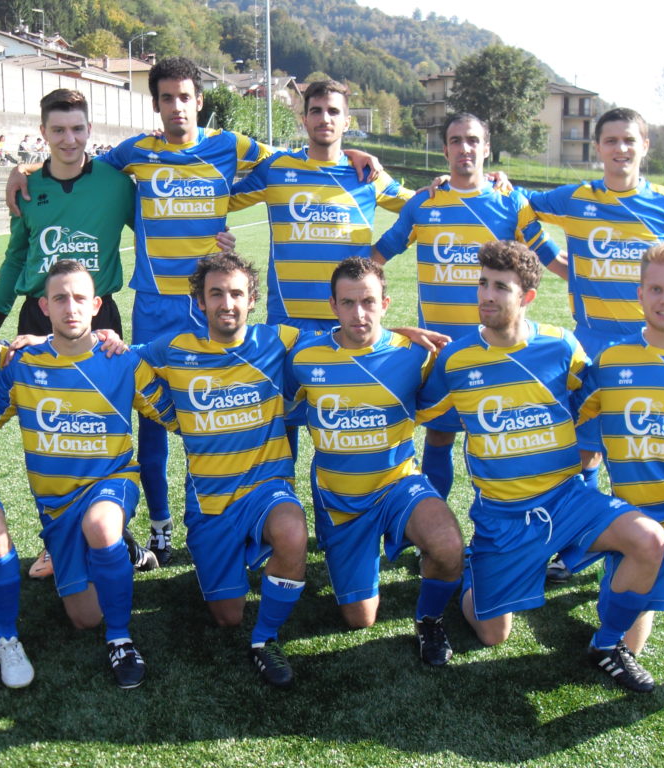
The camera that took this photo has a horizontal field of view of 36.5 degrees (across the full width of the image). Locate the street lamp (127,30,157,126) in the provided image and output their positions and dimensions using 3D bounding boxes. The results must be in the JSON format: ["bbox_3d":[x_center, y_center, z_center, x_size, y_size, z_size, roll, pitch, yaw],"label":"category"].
[{"bbox_3d":[-12.400,-19.813,65.375,1.900,6.000,0.400,2,12,11],"label":"street lamp"}]

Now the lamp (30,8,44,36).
[{"bbox_3d":[-30.500,-35.945,104.970,1.400,6.000,0.400,0,11,0],"label":"lamp"}]

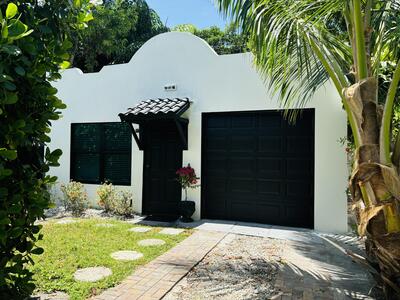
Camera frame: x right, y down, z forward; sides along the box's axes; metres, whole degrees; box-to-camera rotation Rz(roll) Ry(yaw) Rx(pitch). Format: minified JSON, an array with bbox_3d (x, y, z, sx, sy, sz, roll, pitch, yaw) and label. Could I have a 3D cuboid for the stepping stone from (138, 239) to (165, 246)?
[{"bbox_3d":[-0.745,1.459,4.672,0.435,0.050,0.417,1,-1,0],"label":"stepping stone"}]

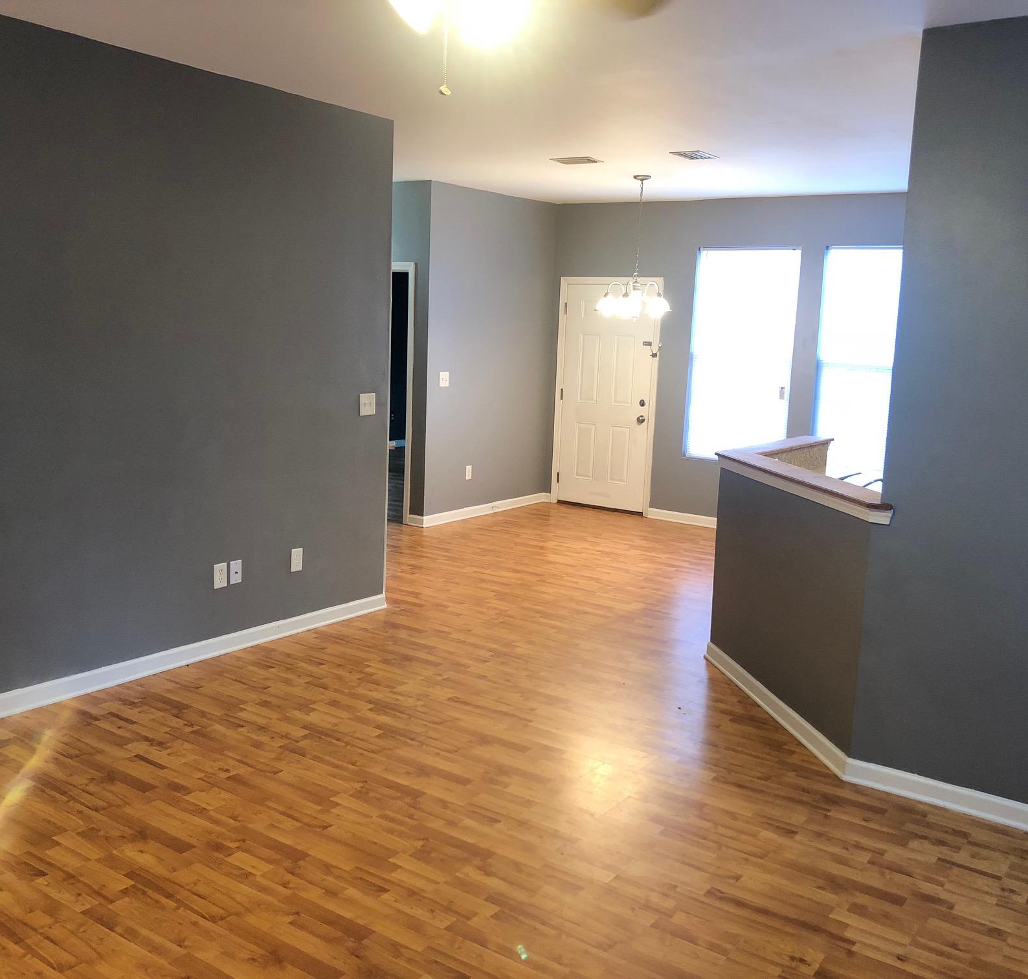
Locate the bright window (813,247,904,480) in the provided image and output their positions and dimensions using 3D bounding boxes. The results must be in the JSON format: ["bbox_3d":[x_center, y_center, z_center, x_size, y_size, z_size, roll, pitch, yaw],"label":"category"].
[{"bbox_3d":[2.828,-0.976,8.192,0.906,1.782,0.098,8,11,35],"label":"bright window"}]

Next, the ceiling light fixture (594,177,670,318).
[{"bbox_3d":[0.903,-1.740,7.664,0.535,1.017,0.535,2,9,0],"label":"ceiling light fixture"}]

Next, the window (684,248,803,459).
[{"bbox_3d":[1.913,-1.111,8.836,0.906,1.782,0.098,8,11,35],"label":"window"}]

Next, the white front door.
[{"bbox_3d":[0.840,-0.856,9.630,1.051,2.104,0.101,8,11,35],"label":"white front door"}]

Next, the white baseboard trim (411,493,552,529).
[{"bbox_3d":[-0.262,0.165,9.352,0.183,0.085,1.875,8,11,35],"label":"white baseboard trim"}]

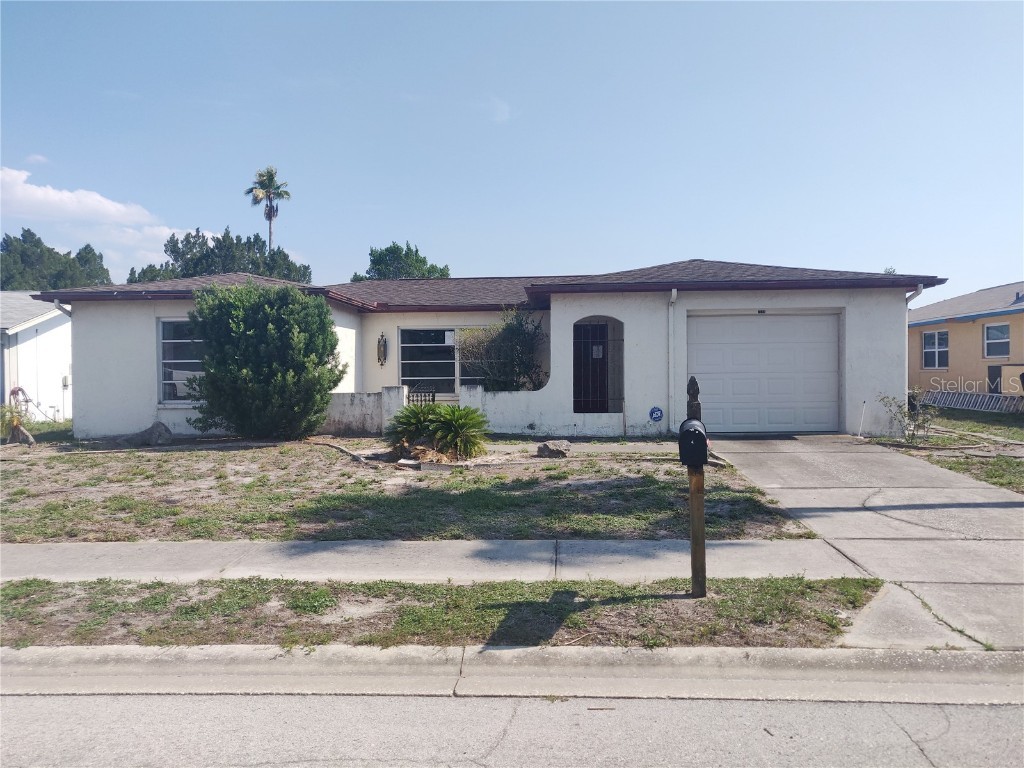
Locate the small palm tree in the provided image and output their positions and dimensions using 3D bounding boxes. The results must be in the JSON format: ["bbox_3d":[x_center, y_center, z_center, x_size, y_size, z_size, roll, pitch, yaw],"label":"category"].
[{"bbox_3d":[-14.800,-6.300,45.100,2.800,13.800,2.800,-1,1,0],"label":"small palm tree"}]

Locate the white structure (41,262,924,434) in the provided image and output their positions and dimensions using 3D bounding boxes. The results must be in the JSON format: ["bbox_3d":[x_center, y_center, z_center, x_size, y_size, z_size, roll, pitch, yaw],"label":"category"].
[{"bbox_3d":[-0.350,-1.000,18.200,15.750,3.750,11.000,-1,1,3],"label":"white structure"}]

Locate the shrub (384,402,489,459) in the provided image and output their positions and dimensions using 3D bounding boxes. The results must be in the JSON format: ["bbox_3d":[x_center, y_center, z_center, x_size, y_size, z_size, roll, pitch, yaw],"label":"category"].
[{"bbox_3d":[-1.160,0.720,11.600,1.550,0.840,1.250,-1,1,3],"label":"shrub"}]

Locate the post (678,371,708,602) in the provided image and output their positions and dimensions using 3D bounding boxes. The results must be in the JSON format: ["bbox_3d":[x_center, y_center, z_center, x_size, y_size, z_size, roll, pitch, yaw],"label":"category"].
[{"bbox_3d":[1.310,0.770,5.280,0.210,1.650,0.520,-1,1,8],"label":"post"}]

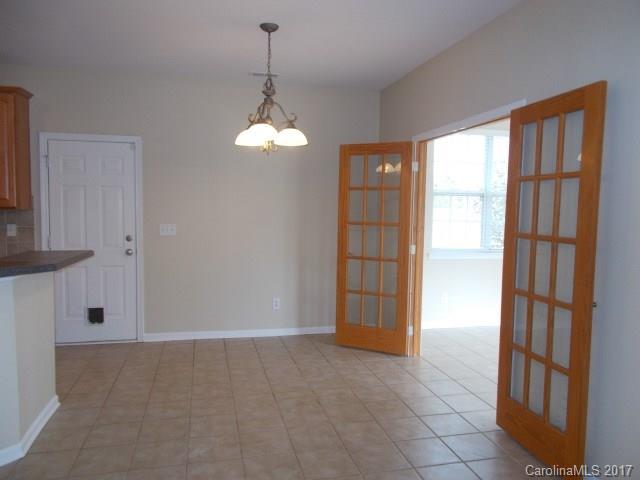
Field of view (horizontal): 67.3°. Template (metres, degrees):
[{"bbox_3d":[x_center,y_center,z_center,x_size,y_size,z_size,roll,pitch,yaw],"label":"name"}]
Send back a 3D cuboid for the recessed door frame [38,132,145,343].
[{"bbox_3d":[-2.264,0.010,4.848,0.920,2.096,0.130,0,4,-14],"label":"recessed door frame"}]

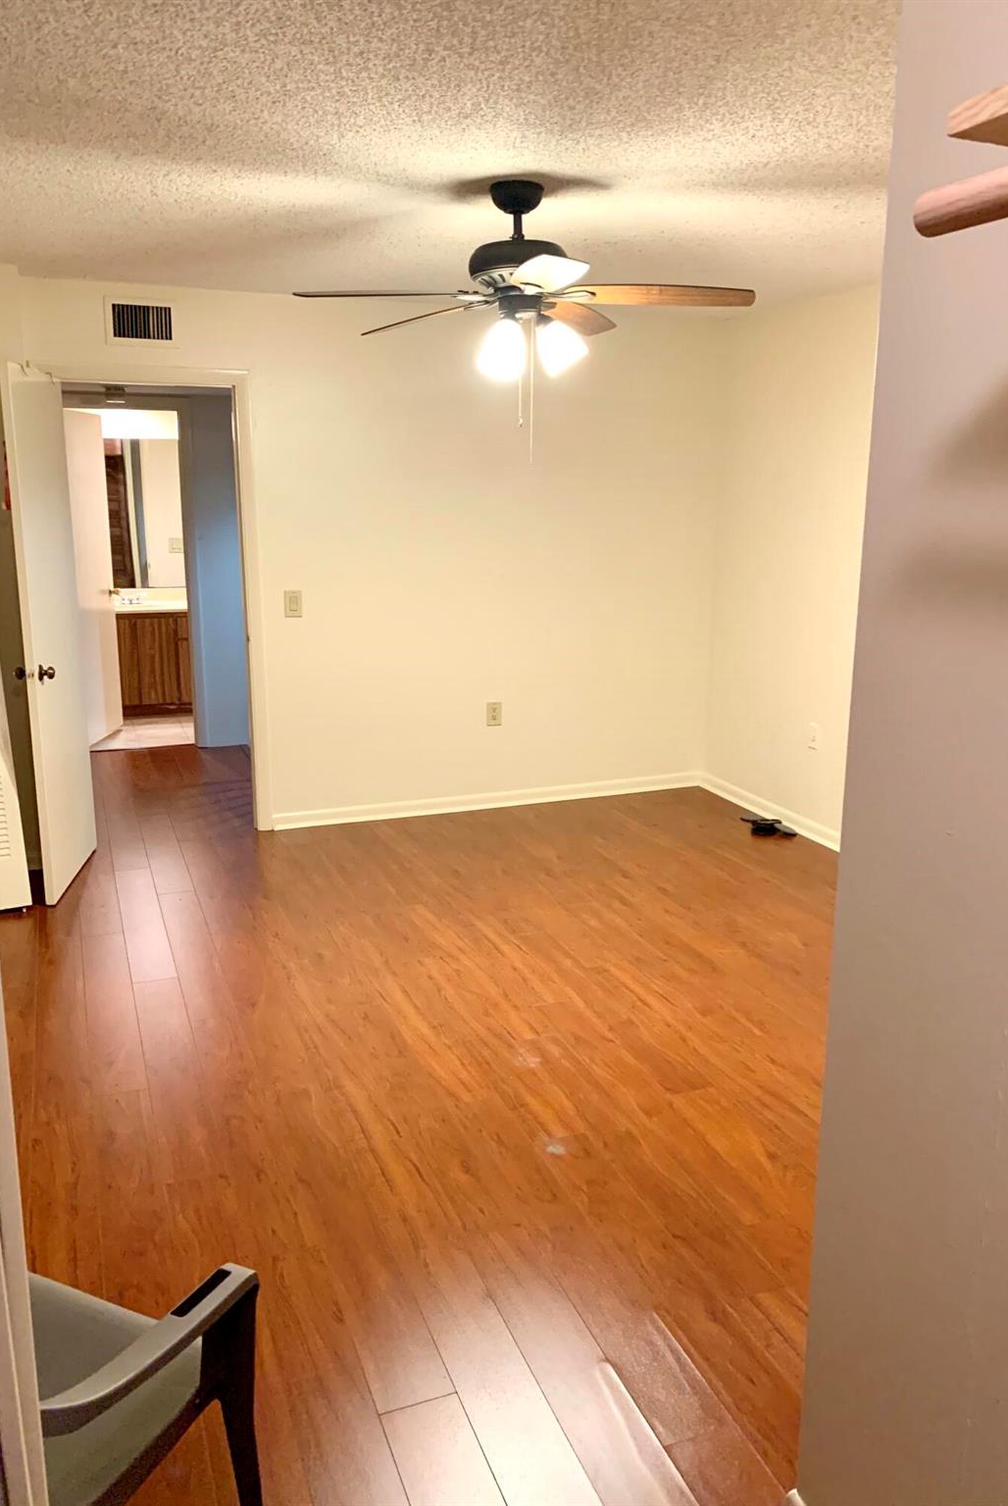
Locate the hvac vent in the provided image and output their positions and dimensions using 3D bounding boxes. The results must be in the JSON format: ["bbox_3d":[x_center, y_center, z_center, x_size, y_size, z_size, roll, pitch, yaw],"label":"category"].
[{"bbox_3d":[-1.531,-1.823,4.786,0.290,0.190,0.030,-5,14,-21],"label":"hvac vent"}]

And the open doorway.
[{"bbox_3d":[-1.541,-0.598,5.125,0.720,2.040,0.120,-5,14,-21],"label":"open doorway"}]

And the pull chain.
[{"bbox_3d":[0.084,-1.067,3.355,0.015,0.410,0.015,-5,14,-21],"label":"pull chain"}]

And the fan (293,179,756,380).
[{"bbox_3d":[0.011,-1.363,3.266,1.320,0.530,1.320,-5,14,-21],"label":"fan"}]

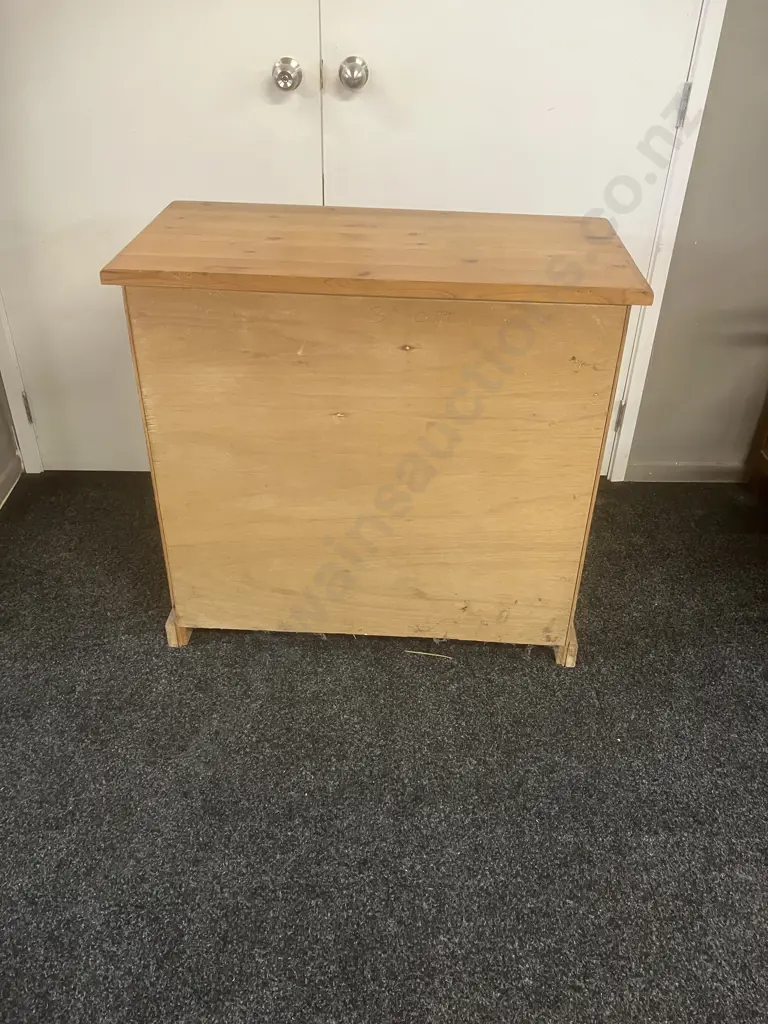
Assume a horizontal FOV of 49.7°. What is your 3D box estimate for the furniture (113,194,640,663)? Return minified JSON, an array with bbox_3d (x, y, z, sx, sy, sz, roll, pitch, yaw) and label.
[{"bbox_3d":[-0.011,-0.148,1.706,0.872,0.810,0.442,3,34,2],"label":"furniture"}]

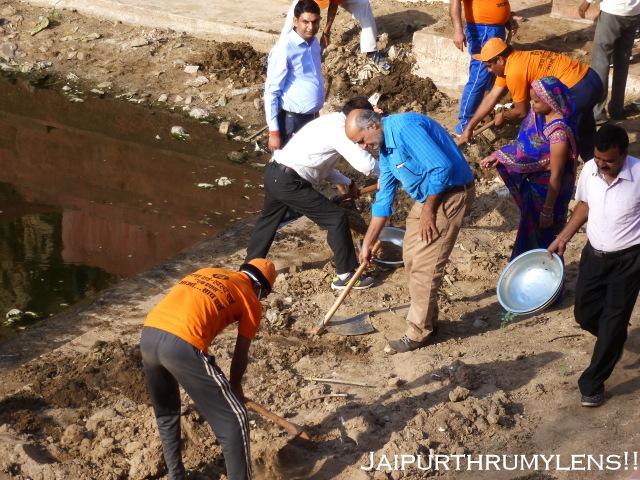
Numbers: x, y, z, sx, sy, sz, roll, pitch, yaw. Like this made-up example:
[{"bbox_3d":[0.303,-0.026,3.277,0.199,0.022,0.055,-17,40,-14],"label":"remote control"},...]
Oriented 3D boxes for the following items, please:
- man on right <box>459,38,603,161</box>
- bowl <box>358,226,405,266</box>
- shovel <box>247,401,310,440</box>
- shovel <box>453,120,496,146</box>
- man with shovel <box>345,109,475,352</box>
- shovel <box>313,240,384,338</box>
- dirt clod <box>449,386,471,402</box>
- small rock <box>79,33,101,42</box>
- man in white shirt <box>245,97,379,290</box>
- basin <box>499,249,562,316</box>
[{"bbox_3d":[1.412,-0.916,16.250,0.950,1.100,0.550,-1,25,-6],"label":"man on right"},{"bbox_3d":[0.444,0.069,15.250,0.430,0.140,0.430,1,28,0],"label":"bowl"},{"bbox_3d":[-0.270,0.985,13.080,0.720,0.230,0.180,35,-3,-43],"label":"shovel"},{"bbox_3d":[0.960,-0.620,16.350,0.720,0.220,0.180,-31,9,29],"label":"shovel"},{"bbox_3d":[0.527,-0.061,14.100,0.750,1.500,0.550,-14,29,-30],"label":"man with shovel"},{"bbox_3d":[0.250,0.325,14.300,0.280,0.770,0.200,25,30,-15],"label":"shovel"},{"bbox_3d":[0.786,0.871,13.650,0.120,0.085,0.100,1,24,-1],"label":"dirt clod"},{"bbox_3d":[-1.791,-1.580,18.900,0.170,0.060,0.100,-7,26,-18],"label":"small rock"},{"bbox_3d":[-0.046,-0.293,14.950,0.850,1.220,0.520,-3,25,-11],"label":"man in white shirt"},{"bbox_3d":[1.200,0.266,13.500,0.430,0.130,0.430,-15,50,21],"label":"basin"}]

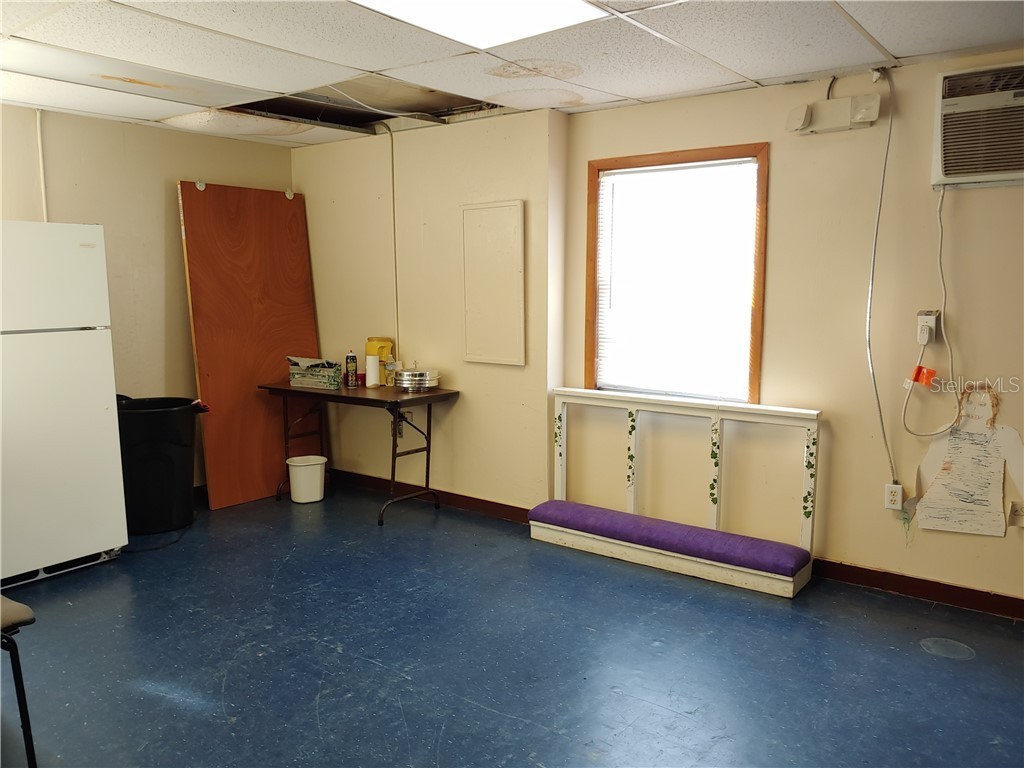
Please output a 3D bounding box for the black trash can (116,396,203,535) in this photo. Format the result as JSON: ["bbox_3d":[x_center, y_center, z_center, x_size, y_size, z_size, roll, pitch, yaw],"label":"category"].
[{"bbox_3d":[-2.119,0.471,4.338,0.560,0.710,0.560,-5,10,-26],"label":"black trash can"}]

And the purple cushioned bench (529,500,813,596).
[{"bbox_3d":[0.780,0.820,3.886,1.455,0.192,0.285,6,11,35],"label":"purple cushioned bench"}]

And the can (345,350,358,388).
[{"bbox_3d":[-1.040,-0.094,4.784,0.068,0.236,0.068,-2,9,-12],"label":"can"}]

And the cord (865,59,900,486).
[{"bbox_3d":[1.662,-0.450,3.264,0.180,1.830,0.060,6,11,35],"label":"cord"}]

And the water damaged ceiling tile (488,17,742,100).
[{"bbox_3d":[0.496,-1.353,3.161,0.610,0.020,1.180,6,11,35],"label":"water damaged ceiling tile"}]

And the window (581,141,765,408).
[{"bbox_3d":[0.823,-0.546,3.880,1.000,1.300,0.050,6,11,35],"label":"window"}]

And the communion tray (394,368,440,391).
[{"bbox_3d":[-0.598,-0.024,4.637,0.285,0.135,0.285,-2,9,-7],"label":"communion tray"}]

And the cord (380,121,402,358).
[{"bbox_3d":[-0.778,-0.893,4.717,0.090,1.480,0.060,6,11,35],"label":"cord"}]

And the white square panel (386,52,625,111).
[{"bbox_3d":[-0.003,-1.399,3.483,0.600,0.020,1.110,6,11,35],"label":"white square panel"}]

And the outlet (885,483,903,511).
[{"bbox_3d":[1.749,0.520,3.390,0.071,0.116,0.020,6,11,35],"label":"outlet"}]

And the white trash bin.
[{"bbox_3d":[-1.363,0.637,4.894,0.285,0.285,0.205,-4,9,-21],"label":"white trash bin"}]

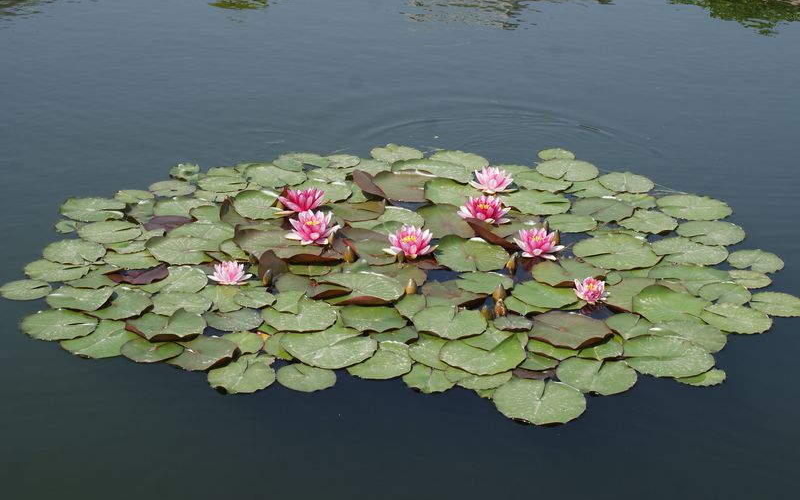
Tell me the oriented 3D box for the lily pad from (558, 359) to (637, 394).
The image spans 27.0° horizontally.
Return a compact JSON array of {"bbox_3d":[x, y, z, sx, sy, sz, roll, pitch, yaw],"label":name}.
[{"bbox_3d":[0.456,0.293,3.866,0.181,0.020,0.169,0,24,0],"label":"lily pad"}]

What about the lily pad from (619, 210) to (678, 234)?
[{"bbox_3d":[0.680,-0.074,4.569,0.164,0.018,0.155,0,24,0],"label":"lily pad"}]

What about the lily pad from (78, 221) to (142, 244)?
[{"bbox_3d":[-0.792,-0.048,4.566,0.175,0.020,0.175,0,23,0],"label":"lily pad"}]

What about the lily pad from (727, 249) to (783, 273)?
[{"bbox_3d":[0.894,0.028,4.186,0.140,0.020,0.149,0,23,0],"label":"lily pad"}]

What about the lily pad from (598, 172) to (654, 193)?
[{"bbox_3d":[0.657,-0.194,4.840,0.162,0.018,0.143,0,24,0],"label":"lily pad"}]

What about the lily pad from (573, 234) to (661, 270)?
[{"bbox_3d":[0.553,0.005,4.226,0.228,0.025,0.228,0,23,0],"label":"lily pad"}]

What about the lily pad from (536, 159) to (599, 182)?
[{"bbox_3d":[0.482,-0.229,4.777,0.177,0.018,0.190,0,23,0],"label":"lily pad"}]

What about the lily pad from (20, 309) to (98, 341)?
[{"bbox_3d":[-0.821,0.180,4.029,0.187,0.020,0.176,-5,23,-11],"label":"lily pad"}]

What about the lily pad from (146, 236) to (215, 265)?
[{"bbox_3d":[-0.578,0.003,4.398,0.179,0.018,0.169,0,24,0],"label":"lily pad"}]

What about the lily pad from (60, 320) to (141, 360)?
[{"bbox_3d":[-0.718,0.216,4.040,0.200,0.020,0.195,0,24,0],"label":"lily pad"}]

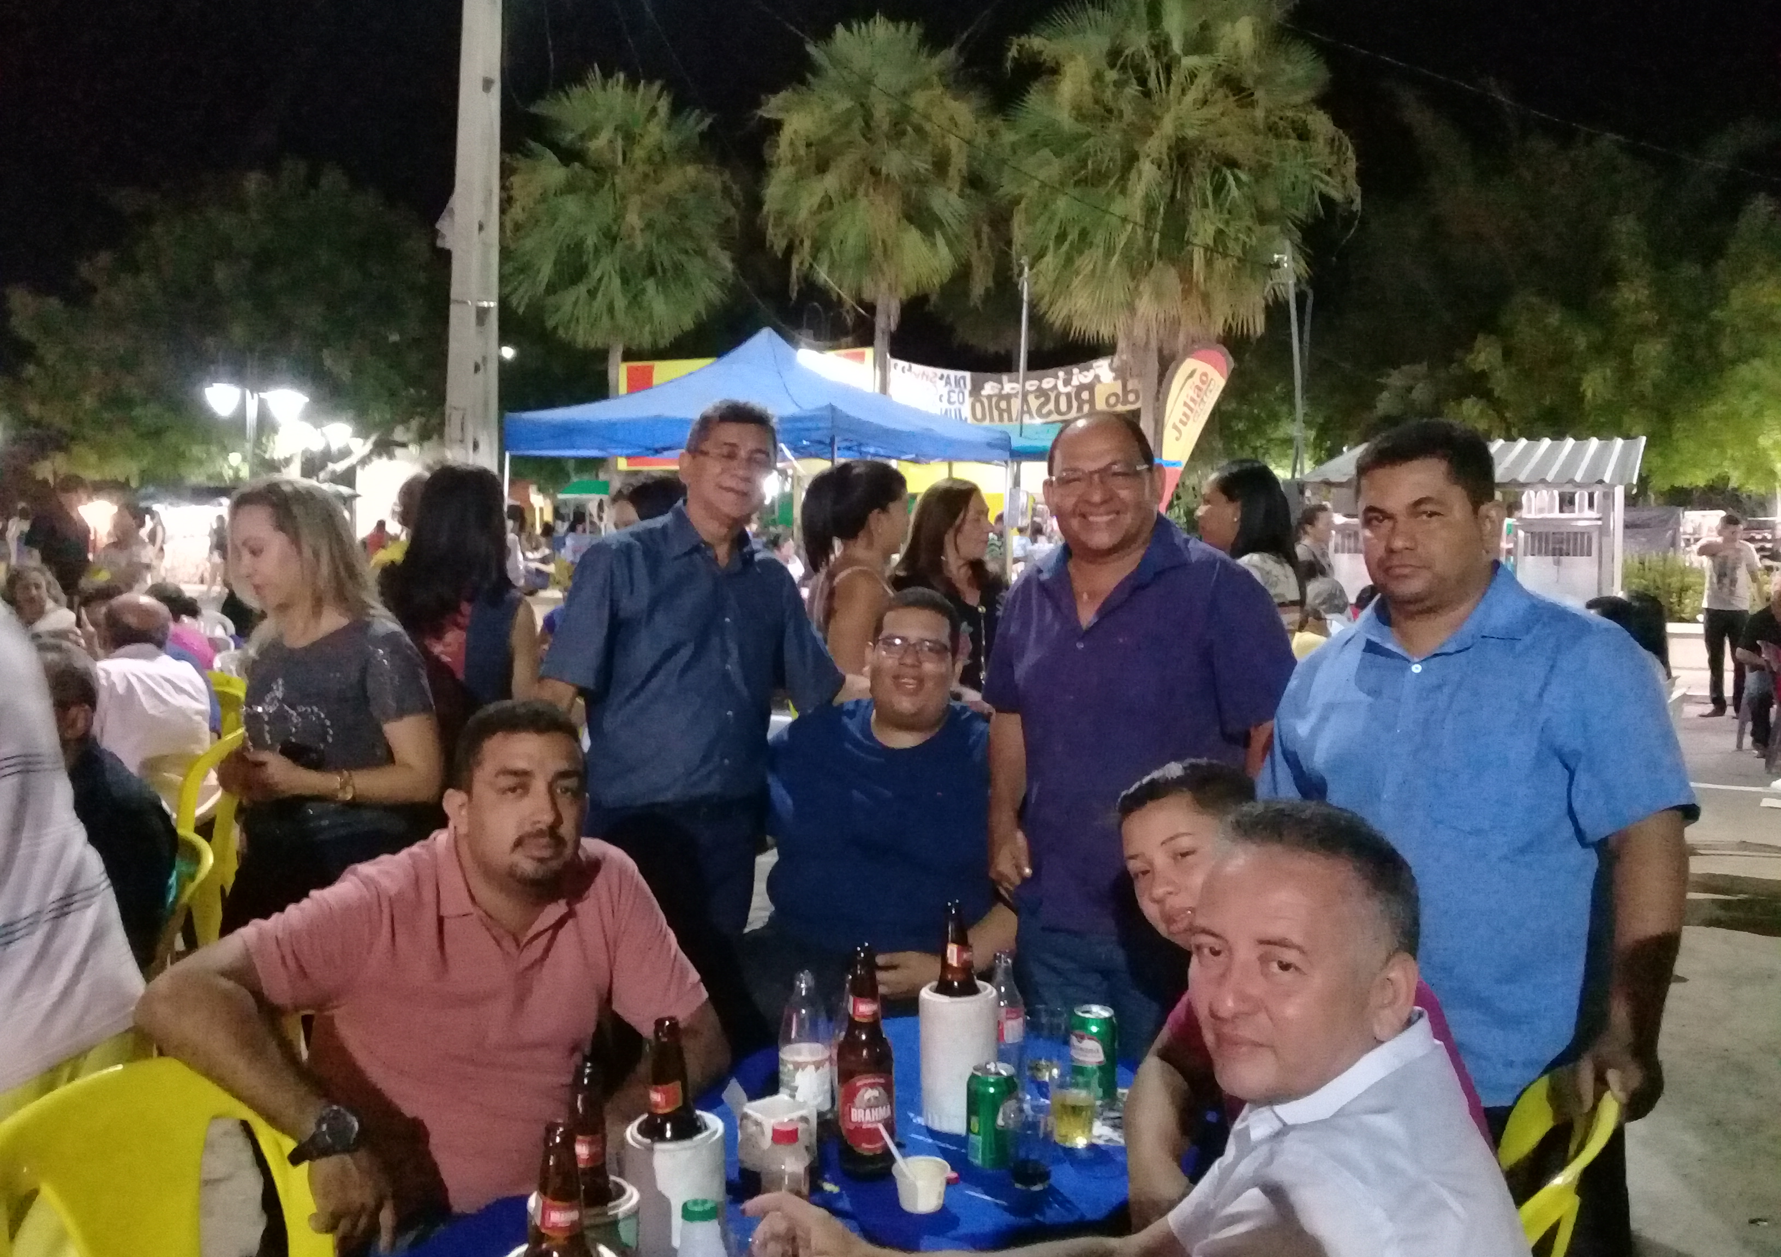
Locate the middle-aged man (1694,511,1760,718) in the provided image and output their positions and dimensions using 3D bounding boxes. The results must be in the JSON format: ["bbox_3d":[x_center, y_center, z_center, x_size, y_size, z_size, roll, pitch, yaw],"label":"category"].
[{"bbox_3d":[6.831,-0.143,13.018,0.530,1.690,0.420,2,4,24],"label":"middle-aged man"}]

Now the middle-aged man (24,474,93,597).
[{"bbox_3d":[-4.683,0.004,9.025,0.460,1.740,0.310,-3,5,-37],"label":"middle-aged man"}]

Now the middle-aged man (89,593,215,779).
[{"bbox_3d":[-2.530,0.499,5.351,0.520,1.290,0.750,-2,4,-20],"label":"middle-aged man"}]

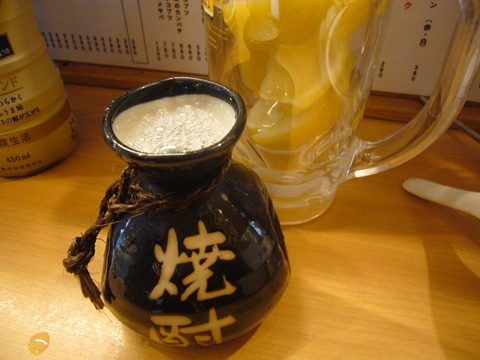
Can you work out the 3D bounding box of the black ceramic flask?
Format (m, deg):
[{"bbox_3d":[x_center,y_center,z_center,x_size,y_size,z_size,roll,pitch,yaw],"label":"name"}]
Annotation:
[{"bbox_3d":[-0.020,0.017,0.165,0.086,0.104,0.086,-4,43,-3],"label":"black ceramic flask"}]

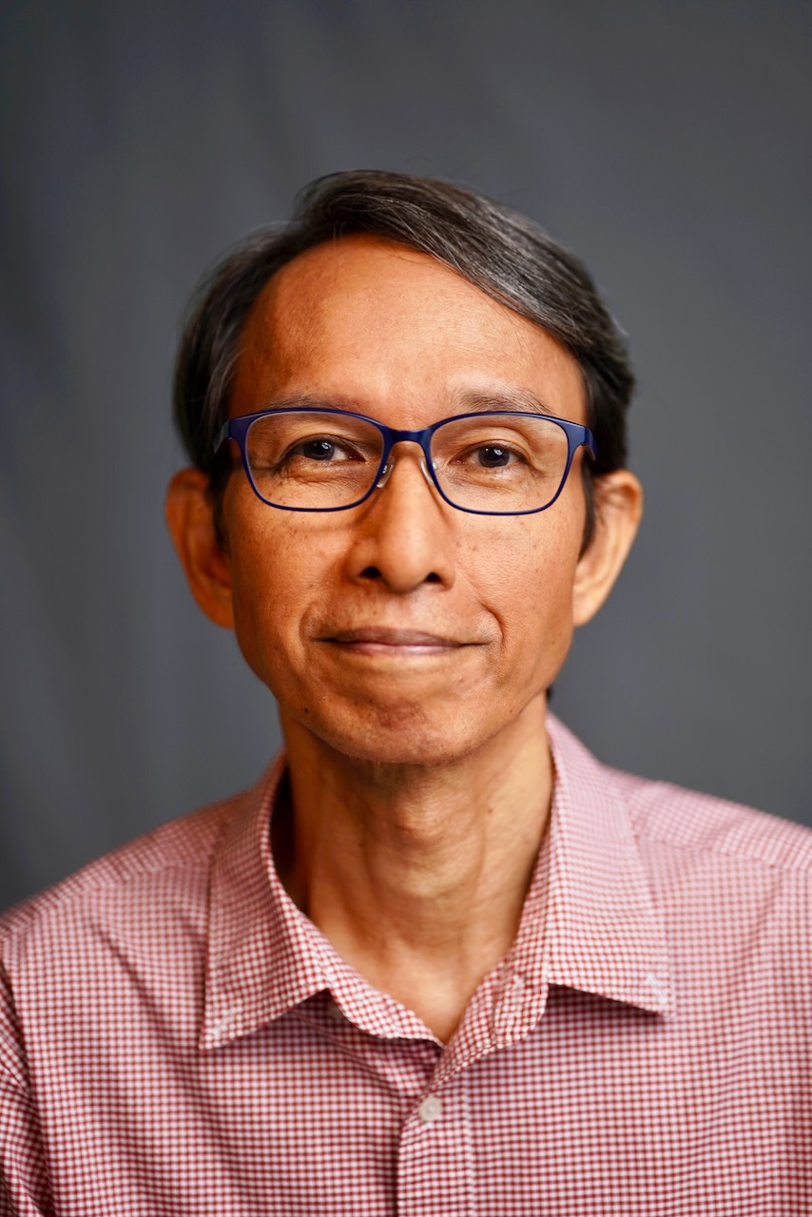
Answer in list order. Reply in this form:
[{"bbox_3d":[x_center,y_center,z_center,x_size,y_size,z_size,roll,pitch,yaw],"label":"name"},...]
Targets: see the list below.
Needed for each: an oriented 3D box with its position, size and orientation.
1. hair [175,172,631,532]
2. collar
[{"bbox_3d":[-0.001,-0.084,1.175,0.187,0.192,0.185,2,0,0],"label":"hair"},{"bbox_3d":[0.012,0.111,1.200,0.190,0.135,0.155,-2,0,-5],"label":"collar"}]

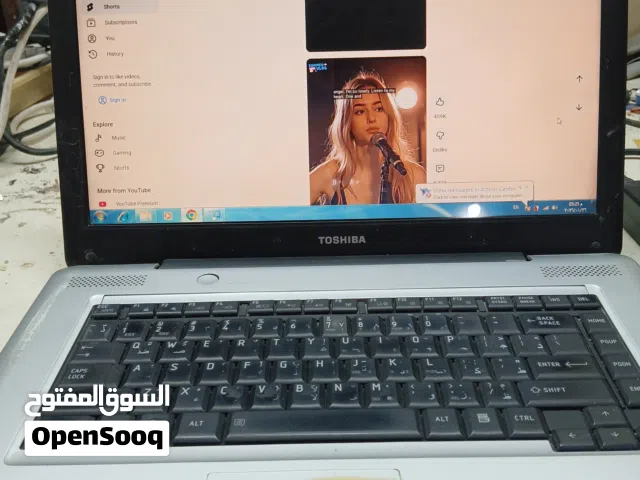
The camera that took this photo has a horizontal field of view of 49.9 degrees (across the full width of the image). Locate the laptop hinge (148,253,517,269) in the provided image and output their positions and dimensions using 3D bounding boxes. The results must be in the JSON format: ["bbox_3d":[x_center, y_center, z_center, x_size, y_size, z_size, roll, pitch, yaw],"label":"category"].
[{"bbox_3d":[0.014,0.014,0.452,0.240,0.011,0.013,-1,29,1],"label":"laptop hinge"}]

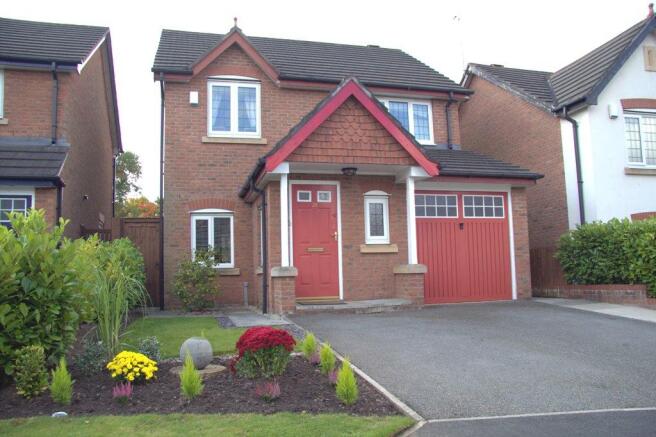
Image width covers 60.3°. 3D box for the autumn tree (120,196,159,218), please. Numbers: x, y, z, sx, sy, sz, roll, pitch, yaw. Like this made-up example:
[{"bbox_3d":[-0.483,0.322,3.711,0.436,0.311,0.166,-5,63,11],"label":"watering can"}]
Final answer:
[{"bbox_3d":[-9.683,1.272,28.845,3.600,4.828,3.600,0,-5,-16],"label":"autumn tree"}]

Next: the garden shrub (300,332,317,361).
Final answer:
[{"bbox_3d":[-0.192,1.321,5.863,0.145,0.270,0.145,0,-5,-16],"label":"garden shrub"}]

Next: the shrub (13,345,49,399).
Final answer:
[{"bbox_3d":[-2.386,1.227,4.529,0.283,0.420,0.283,0,-6,-15],"label":"shrub"}]

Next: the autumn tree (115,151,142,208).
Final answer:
[{"bbox_3d":[-9.489,0.194,23.402,3.400,6.212,3.400,0,-6,-16],"label":"autumn tree"}]

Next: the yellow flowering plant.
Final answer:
[{"bbox_3d":[-1.779,1.333,5.140,0.472,0.249,0.472,0,-5,-16],"label":"yellow flowering plant"}]

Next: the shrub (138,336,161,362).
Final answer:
[{"bbox_3d":[-1.840,1.346,5.828,0.221,0.242,0.221,0,-5,-16],"label":"shrub"}]

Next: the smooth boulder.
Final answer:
[{"bbox_3d":[-1.226,1.250,5.267,0.295,0.295,0.295,0,-6,-15],"label":"smooth boulder"}]

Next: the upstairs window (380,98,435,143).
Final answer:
[{"bbox_3d":[1.783,-2.356,13.658,1.650,1.060,0.100,0,-6,-16],"label":"upstairs window"}]

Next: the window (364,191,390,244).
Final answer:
[{"bbox_3d":[0.884,-0.013,10.200,0.468,0.960,0.100,0,-5,-16],"label":"window"}]

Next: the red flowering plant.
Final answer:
[{"bbox_3d":[-0.615,1.289,5.594,0.619,0.431,0.557,0,-6,-16],"label":"red flowering plant"}]

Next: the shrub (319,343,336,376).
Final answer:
[{"bbox_3d":[-0.005,1.359,5.493,0.182,0.300,0.182,-2,-6,0],"label":"shrub"}]

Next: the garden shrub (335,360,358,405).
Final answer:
[{"bbox_3d":[0.151,1.259,4.386,0.170,0.352,0.170,-2,-5,0],"label":"garden shrub"}]

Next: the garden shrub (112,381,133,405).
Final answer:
[{"bbox_3d":[-1.578,1.336,4.337,0.151,0.179,0.151,0,-6,-15],"label":"garden shrub"}]

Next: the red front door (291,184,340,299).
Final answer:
[{"bbox_3d":[-0.206,0.391,9.890,0.843,2.017,0.080,0,-5,-16],"label":"red front door"}]

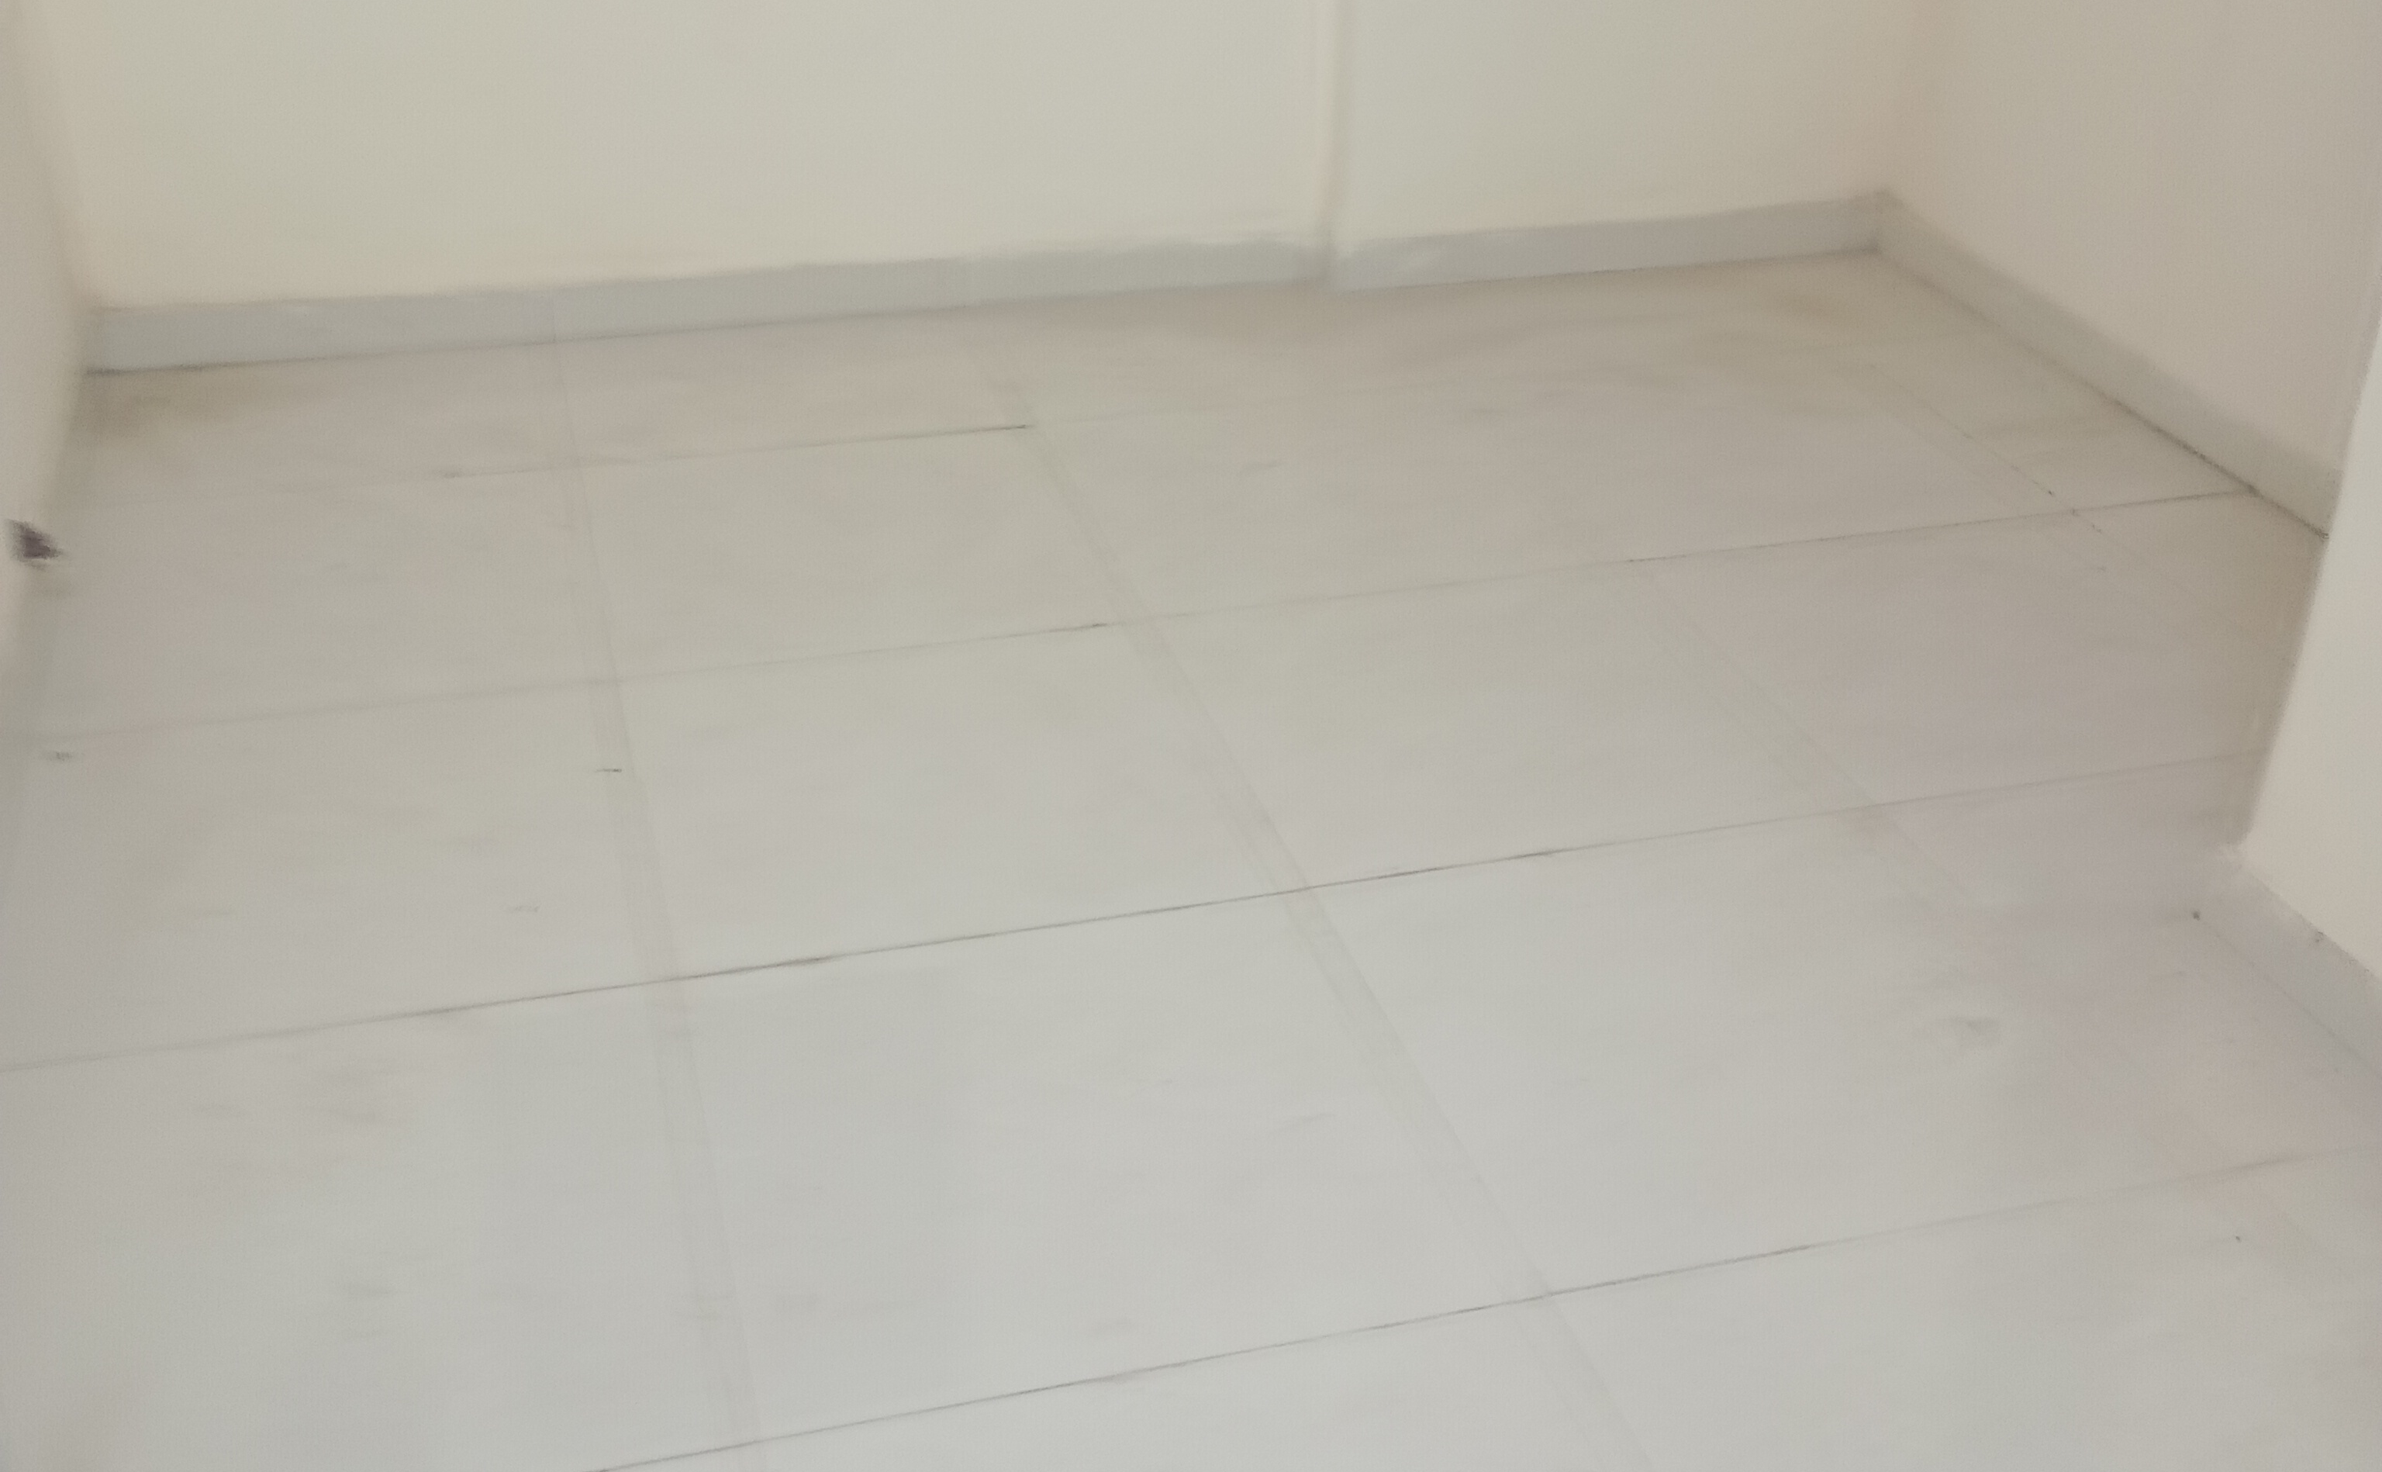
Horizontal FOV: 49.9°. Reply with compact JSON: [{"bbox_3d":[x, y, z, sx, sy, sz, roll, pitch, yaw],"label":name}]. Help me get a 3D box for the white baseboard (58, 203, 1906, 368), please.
[{"bbox_3d":[-0.220,-0.685,3.867,2.730,0.082,0.060,-6,29,-12],"label":"white baseboard"}]

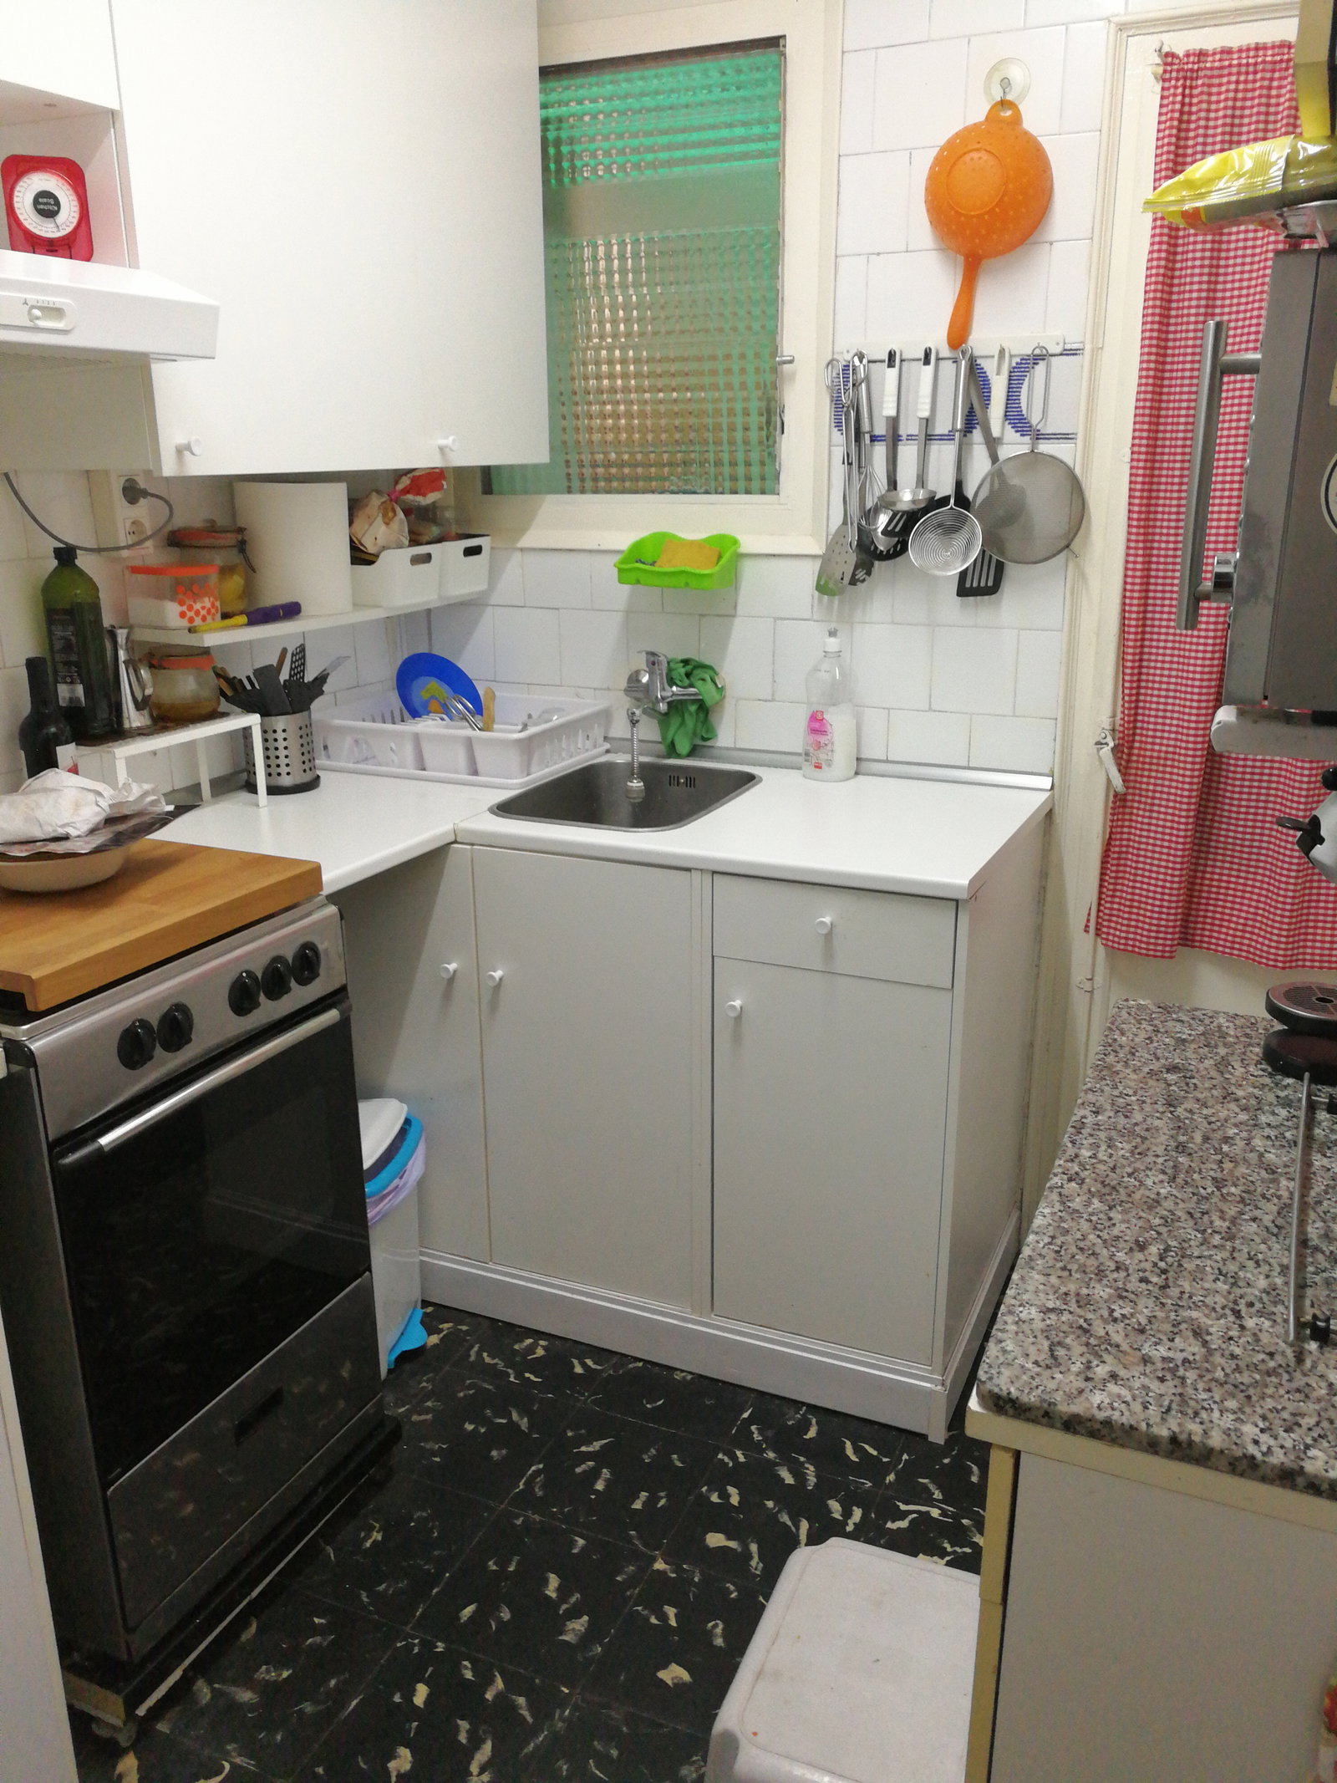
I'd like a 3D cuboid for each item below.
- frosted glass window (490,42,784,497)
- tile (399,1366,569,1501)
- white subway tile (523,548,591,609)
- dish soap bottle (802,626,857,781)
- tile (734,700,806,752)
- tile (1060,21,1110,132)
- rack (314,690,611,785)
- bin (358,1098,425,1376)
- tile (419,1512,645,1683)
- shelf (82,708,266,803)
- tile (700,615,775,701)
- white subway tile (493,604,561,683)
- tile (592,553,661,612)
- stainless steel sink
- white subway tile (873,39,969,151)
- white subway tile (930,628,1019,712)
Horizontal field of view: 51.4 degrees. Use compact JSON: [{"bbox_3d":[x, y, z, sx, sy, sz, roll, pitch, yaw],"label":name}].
[{"bbox_3d":[-0.079,-1.103,2.540,0.612,0.732,0.030,7,18,23],"label":"frosted glass window"},{"bbox_3d":[-0.310,0.866,2.216,0.251,0.010,0.251,7,19,23],"label":"tile"},{"bbox_3d":[-0.213,-0.611,2.726,0.149,0.112,0.010,7,18,23],"label":"white subway tile"},{"bbox_3d":[0.292,-0.341,2.504,0.092,0.270,0.066,12,21,34],"label":"dish soap bottle"},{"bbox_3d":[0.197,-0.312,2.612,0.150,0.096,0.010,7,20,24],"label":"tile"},{"bbox_3d":[0.641,-1.249,2.140,0.061,0.150,0.010,7,18,23],"label":"tile"},{"bbox_3d":[-0.392,-0.299,2.669,0.439,0.101,0.356,7,19,23],"label":"rack"},{"bbox_3d":[-0.554,0.591,2.371,0.280,0.412,0.270,4,17,12],"label":"bin"},{"bbox_3d":[-0.178,0.970,1.918,0.252,0.010,0.252,7,20,23],"label":"tile"},{"bbox_3d":[-0.786,-0.178,2.178,0.126,0.157,0.332,6,18,20],"label":"shelf"},{"bbox_3d":[0.130,-0.440,2.617,0.149,0.151,0.010,7,18,23],"label":"tile"},{"bbox_3d":[-0.280,-0.491,2.786,0.150,0.150,0.010,7,20,24],"label":"white subway tile"},{"bbox_3d":[-0.078,-0.590,2.654,0.150,0.115,0.010,7,20,24],"label":"tile"},{"bbox_3d":[-0.066,-0.093,2.431,0.365,0.160,0.460,7,18,23],"label":"stainless steel sink"},{"bbox_3d":[0.399,-1.257,2.201,0.150,0.150,0.010,7,20,24],"label":"white subway tile"},{"bbox_3d":[0.540,-0.388,2.447,0.150,0.150,0.010,7,18,23],"label":"white subway tile"}]

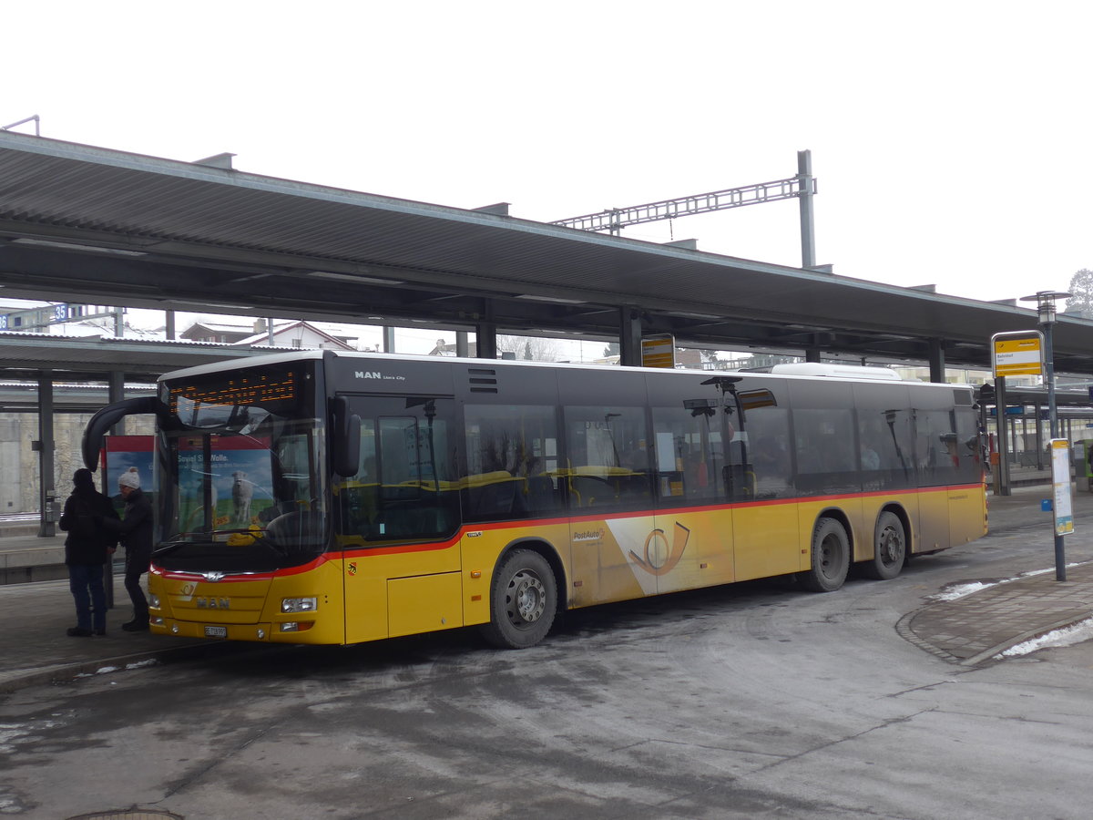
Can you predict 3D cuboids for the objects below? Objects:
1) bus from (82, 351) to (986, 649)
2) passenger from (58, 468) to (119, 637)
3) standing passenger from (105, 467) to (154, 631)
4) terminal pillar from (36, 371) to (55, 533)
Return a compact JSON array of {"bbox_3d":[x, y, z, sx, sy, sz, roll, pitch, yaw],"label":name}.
[{"bbox_3d":[1.454,0.858,17.249,2.640,3.020,13.770,-4,-3,40],"label":"bus"},{"bbox_3d":[-4.828,1.486,14.599,0.550,1.728,0.430,-1,-3,-30],"label":"passenger"},{"bbox_3d":[-4.485,1.486,14.987,0.500,1.735,0.480,-1,-2,-15],"label":"standing passenger"},{"bbox_3d":[-14.902,1.287,41.301,0.330,4.970,0.330,-4,-3,40],"label":"terminal pillar"}]

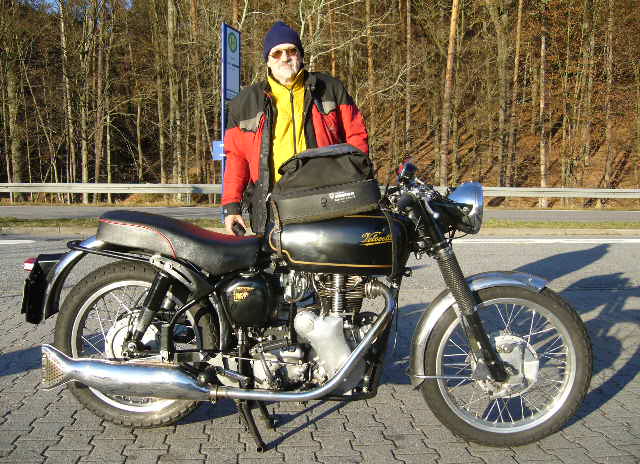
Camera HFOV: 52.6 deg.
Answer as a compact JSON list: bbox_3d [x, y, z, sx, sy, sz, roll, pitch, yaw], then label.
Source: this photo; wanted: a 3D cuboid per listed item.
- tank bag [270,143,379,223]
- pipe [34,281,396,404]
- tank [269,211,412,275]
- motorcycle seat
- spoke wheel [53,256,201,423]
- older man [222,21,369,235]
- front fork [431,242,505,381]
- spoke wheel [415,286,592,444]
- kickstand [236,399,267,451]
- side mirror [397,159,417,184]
[{"bbox_3d":[0.026,-0.195,2.407,0.386,0.252,0.267,-8,3,3],"label":"tank bag"},{"bbox_3d":[-0.366,0.383,2.308,1.242,0.413,0.238,1,3,2],"label":"pipe"},{"bbox_3d":[0.074,0.033,2.418,0.535,0.238,0.267,1,3,2],"label":"tank"},{"bbox_3d":[-0.503,0.034,2.443,0.604,0.228,0.247,1,3,2],"label":"motorcycle seat"},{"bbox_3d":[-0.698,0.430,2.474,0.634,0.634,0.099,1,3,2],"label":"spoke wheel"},{"bbox_3d":[-0.112,-0.064,2.839,0.634,1.700,0.376,0,3,-2],"label":"older man"},{"bbox_3d":[0.553,0.287,2.411,0.084,0.554,0.238,-24,-1,10],"label":"front fork"},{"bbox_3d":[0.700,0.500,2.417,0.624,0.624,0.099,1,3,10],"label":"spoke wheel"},{"bbox_3d":[-0.254,0.694,2.365,0.109,0.238,0.059,1,3,2],"label":"kickstand"},{"bbox_3d":[0.357,-0.249,2.668,0.059,0.109,0.099,-1,3,-20],"label":"side mirror"}]

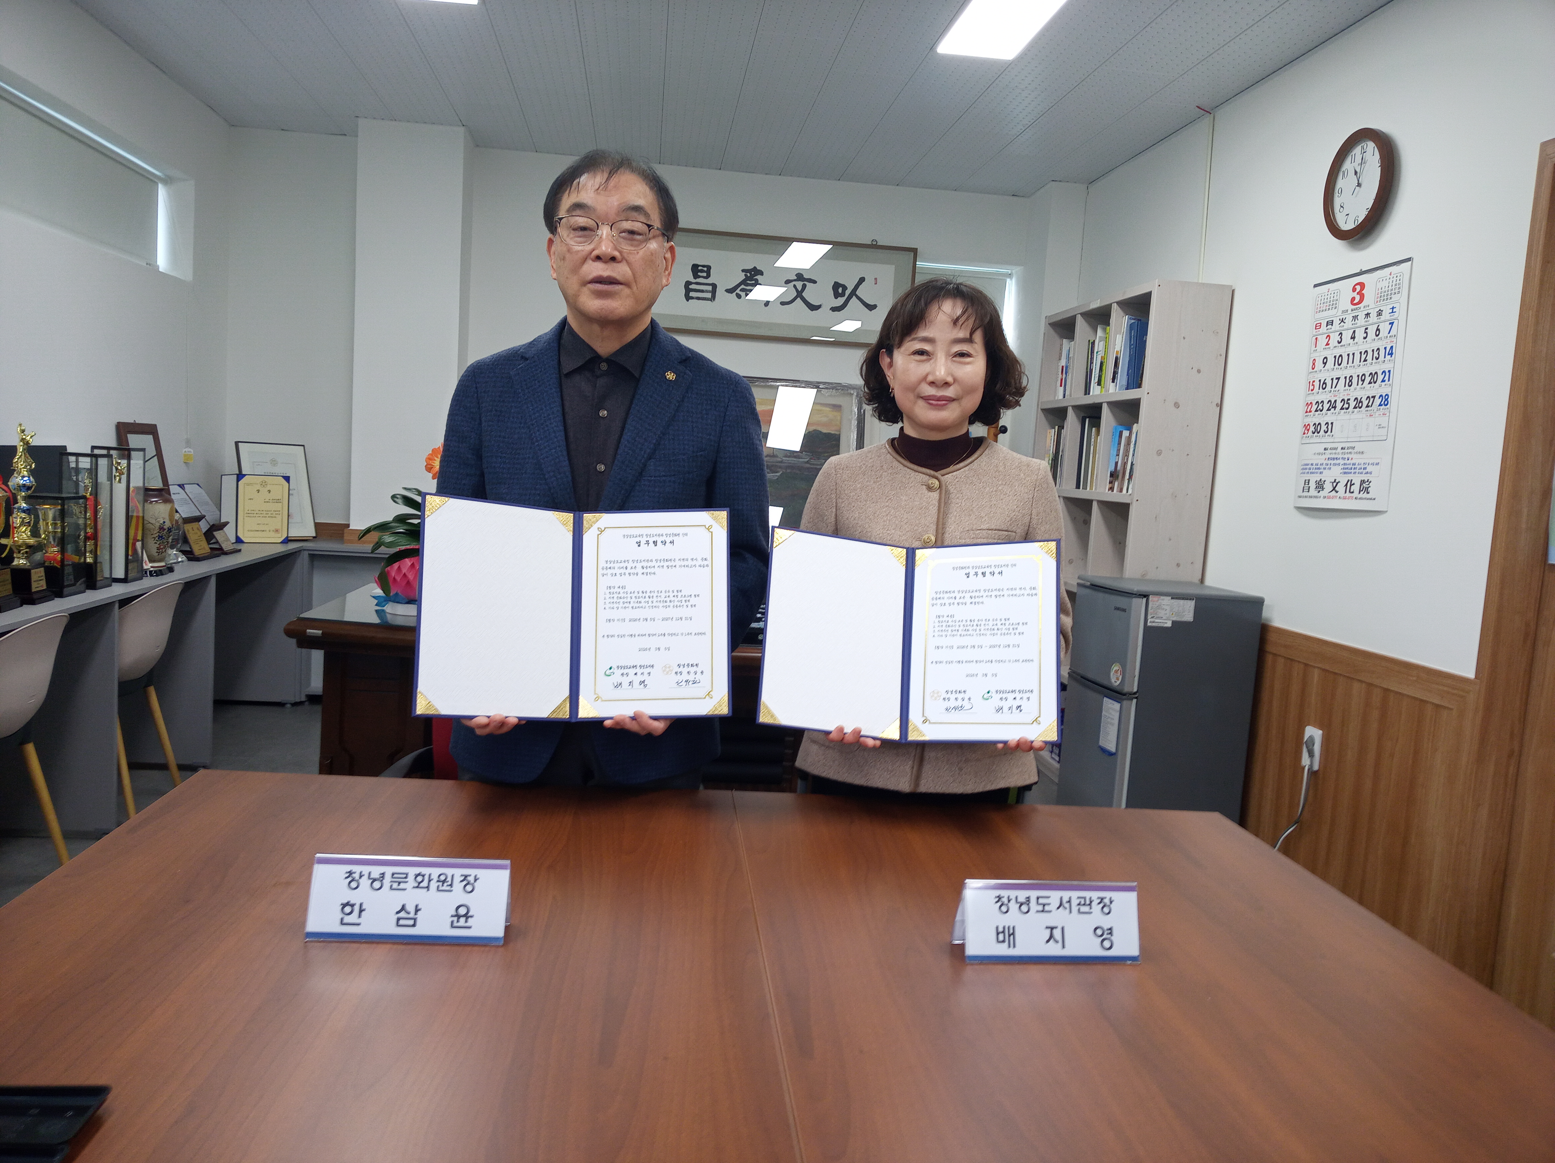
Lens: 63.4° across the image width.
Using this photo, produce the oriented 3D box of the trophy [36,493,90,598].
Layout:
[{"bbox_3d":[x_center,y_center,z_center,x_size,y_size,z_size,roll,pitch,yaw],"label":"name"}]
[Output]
[{"bbox_3d":[-2.130,-0.105,3.713,0.108,0.293,0.134,3,5,-6],"label":"trophy"}]

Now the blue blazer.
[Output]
[{"bbox_3d":[-0.274,-0.039,1.990,0.525,0.750,0.310,3,6,-7],"label":"blue blazer"}]

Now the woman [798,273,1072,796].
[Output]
[{"bbox_3d":[0.232,0.296,2.042,0.450,1.535,0.330,4,5,1],"label":"woman"}]

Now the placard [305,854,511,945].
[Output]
[{"bbox_3d":[-0.373,0.322,1.288,0.193,0.081,0.060,3,6,-7],"label":"placard"}]

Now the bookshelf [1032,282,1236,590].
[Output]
[{"bbox_3d":[1.396,-0.162,5.326,0.300,2.000,1.250,3,5,-6],"label":"bookshelf"}]

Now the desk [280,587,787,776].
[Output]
[{"bbox_3d":[-0.429,0.488,3.814,1.800,0.760,0.970,3,5,-1],"label":"desk"}]

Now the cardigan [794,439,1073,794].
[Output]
[{"bbox_3d":[0.252,0.062,2.015,0.450,0.580,0.300,4,5,1],"label":"cardigan"}]

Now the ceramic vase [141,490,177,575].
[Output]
[{"bbox_3d":[-2.136,-0.171,4.336,0.118,0.302,0.118,3,5,-6],"label":"ceramic vase"}]

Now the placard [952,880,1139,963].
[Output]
[{"bbox_3d":[0.298,0.370,1.385,0.198,0.082,0.056,3,5,-9],"label":"placard"}]

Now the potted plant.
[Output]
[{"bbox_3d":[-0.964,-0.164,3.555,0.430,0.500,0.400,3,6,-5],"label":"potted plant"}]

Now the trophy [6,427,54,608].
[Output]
[{"bbox_3d":[-2.055,-0.185,3.417,0.130,0.477,0.130,3,6,-3],"label":"trophy"}]

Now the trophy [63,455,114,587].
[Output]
[{"bbox_3d":[-2.147,-0.188,3.908,0.108,0.416,0.108,3,5,-6],"label":"trophy"}]

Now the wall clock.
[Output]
[{"bbox_3d":[1.756,-1.203,3.819,0.040,0.330,0.330,3,5,-6],"label":"wall clock"}]

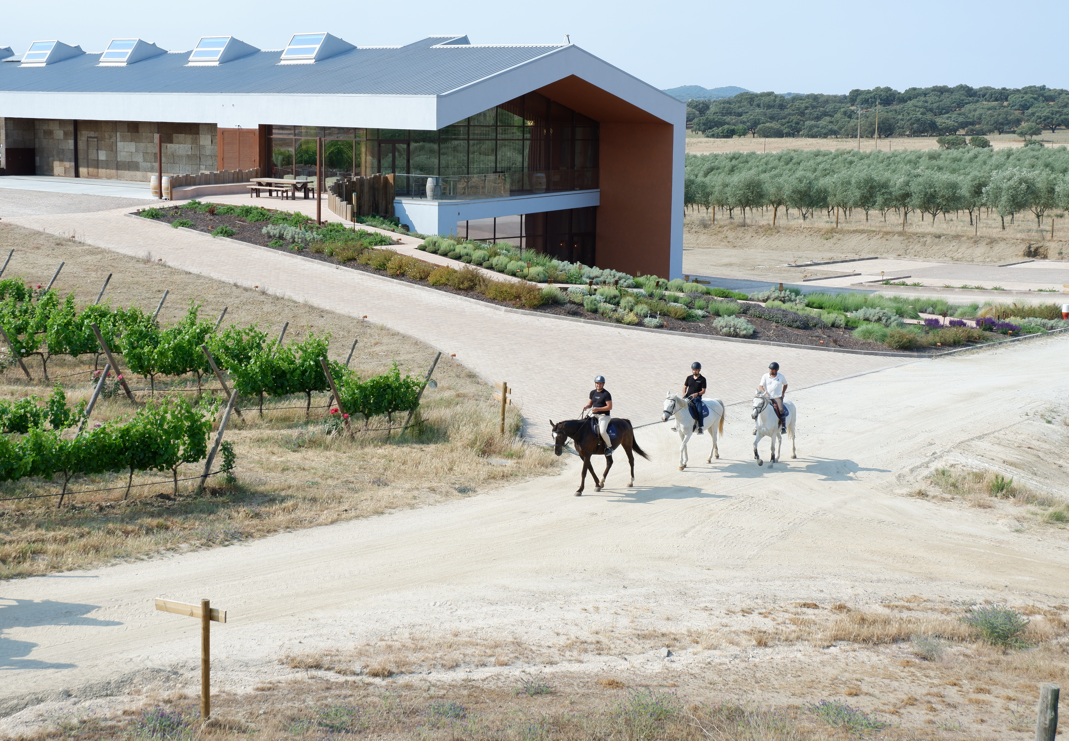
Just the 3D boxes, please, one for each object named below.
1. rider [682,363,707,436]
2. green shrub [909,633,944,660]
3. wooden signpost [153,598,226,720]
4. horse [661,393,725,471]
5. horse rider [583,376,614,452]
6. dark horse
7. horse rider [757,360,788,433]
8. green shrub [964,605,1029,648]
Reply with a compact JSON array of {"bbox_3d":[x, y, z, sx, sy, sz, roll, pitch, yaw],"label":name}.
[{"bbox_3d":[3.689,0.651,37.862,0.660,1.706,0.650,7,11,35],"label":"rider"},{"bbox_3d":[5.863,4.094,24.342,0.500,0.360,0.480,1,9,0],"label":"green shrub"},{"bbox_3d":[-4.181,3.494,19.987,1.051,1.509,0.150,5,10,26],"label":"wooden signpost"},{"bbox_3d":[3.690,1.301,37.850,0.600,1.860,2.200,8,12,40],"label":"horse"},{"bbox_3d":[1.408,0.986,35.257,0.660,1.772,0.660,8,12,40],"label":"horse rider"},{"bbox_3d":[1.389,1.823,35.271,2.500,1.600,0.620,-7,12,-39],"label":"dark horse"},{"bbox_3d":[5.617,0.660,38.360,0.660,1.728,0.620,5,10,27],"label":"horse rider"},{"bbox_3d":[7.108,3.873,25.083,1.000,0.580,0.880,1,9,0],"label":"green shrub"}]

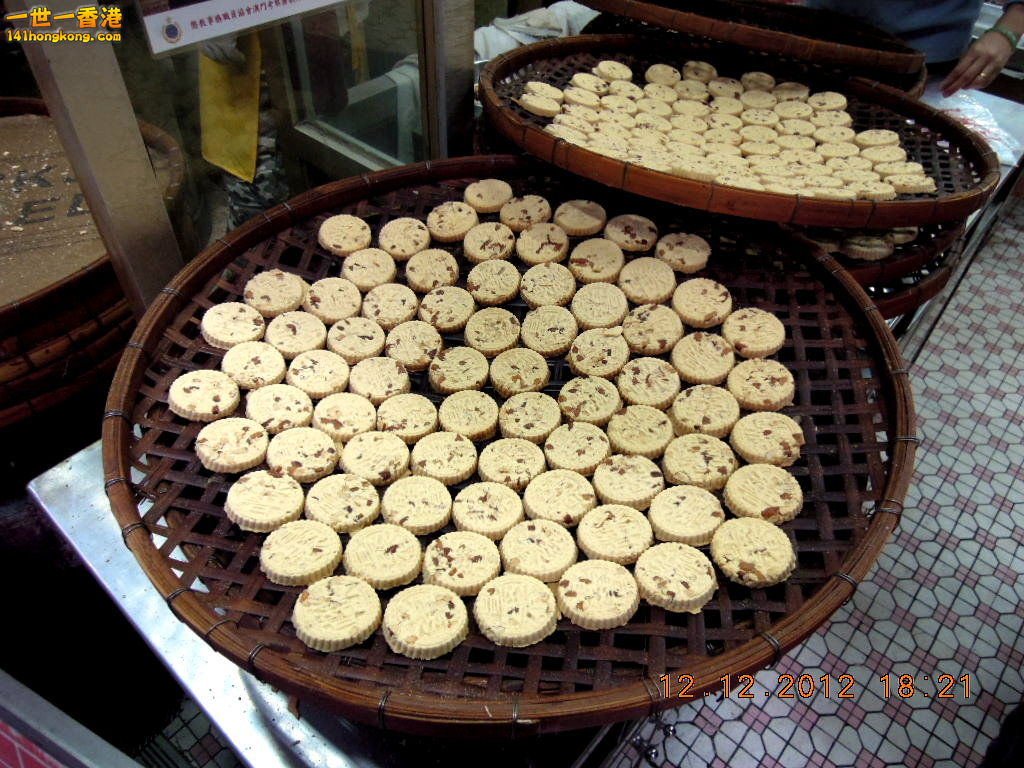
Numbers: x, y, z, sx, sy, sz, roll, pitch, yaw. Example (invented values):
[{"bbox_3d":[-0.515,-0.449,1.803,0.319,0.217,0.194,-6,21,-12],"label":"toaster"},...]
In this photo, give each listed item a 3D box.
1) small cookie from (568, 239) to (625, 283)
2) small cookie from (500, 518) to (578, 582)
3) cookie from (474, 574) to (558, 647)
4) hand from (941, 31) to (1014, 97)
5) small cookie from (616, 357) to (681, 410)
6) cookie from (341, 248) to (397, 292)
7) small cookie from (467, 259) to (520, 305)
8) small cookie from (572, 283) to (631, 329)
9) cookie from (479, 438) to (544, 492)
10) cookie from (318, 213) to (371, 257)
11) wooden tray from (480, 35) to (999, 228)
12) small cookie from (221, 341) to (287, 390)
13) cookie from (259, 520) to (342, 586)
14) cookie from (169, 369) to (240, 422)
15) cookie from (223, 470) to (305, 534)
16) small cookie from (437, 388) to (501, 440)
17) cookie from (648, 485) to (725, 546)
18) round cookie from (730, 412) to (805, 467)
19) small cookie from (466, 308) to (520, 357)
[{"bbox_3d":[0.089,-0.129,0.747,0.056,0.012,0.056,-2,55,0],"label":"small cookie"},{"bbox_3d":[0.020,0.119,0.513,0.056,0.011,0.056,-2,33,0],"label":"small cookie"},{"bbox_3d":[0.003,0.147,0.465,0.056,0.011,0.056,-1,31,0],"label":"cookie"},{"bbox_3d":[0.839,-0.576,1.280,0.160,0.050,0.080,-44,61,-7],"label":"hand"},{"bbox_3d":[0.124,-0.001,0.640,0.056,0.012,0.056,-4,46,0],"label":"small cookie"},{"bbox_3d":[-0.149,-0.120,0.741,0.056,0.012,0.056,4,51,0],"label":"cookie"},{"bbox_3d":[-0.019,-0.109,0.752,0.056,0.012,0.056,-3,52,0],"label":"small cookie"},{"bbox_3d":[0.096,-0.087,0.781,0.059,0.011,0.059,-4,52,5],"label":"small cookie"},{"bbox_3d":[0.001,0.062,0.560,0.052,0.009,0.052,-1,40,0],"label":"cookie"},{"bbox_3d":[-0.170,-0.151,0.723,0.052,0.009,0.052,5,59,-8],"label":"cookie"},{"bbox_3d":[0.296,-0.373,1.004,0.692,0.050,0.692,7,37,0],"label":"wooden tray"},{"bbox_3d":[-0.220,-0.016,0.607,0.052,0.009,0.052,10,45,-10],"label":"small cookie"},{"bbox_3d":[-0.147,0.117,0.497,0.056,0.011,0.056,6,33,-4],"label":"cookie"},{"bbox_3d":[-0.284,0.011,0.657,0.059,0.011,0.059,11,43,-10],"label":"cookie"},{"bbox_3d":[-0.203,0.097,0.584,0.059,0.011,0.059,13,37,0],"label":"cookie"},{"bbox_3d":[-0.036,0.025,0.600,0.052,0.009,0.052,2,44,0],"label":"small cookie"},{"bbox_3d":[0.141,0.108,0.576,0.059,0.011,0.059,-11,36,0],"label":"cookie"},{"bbox_3d":[0.224,0.049,0.623,0.059,0.011,0.059,-10,40,9],"label":"round cookie"},{"bbox_3d":[-0.020,-0.053,0.725,0.056,0.011,0.056,1,48,0],"label":"small cookie"}]

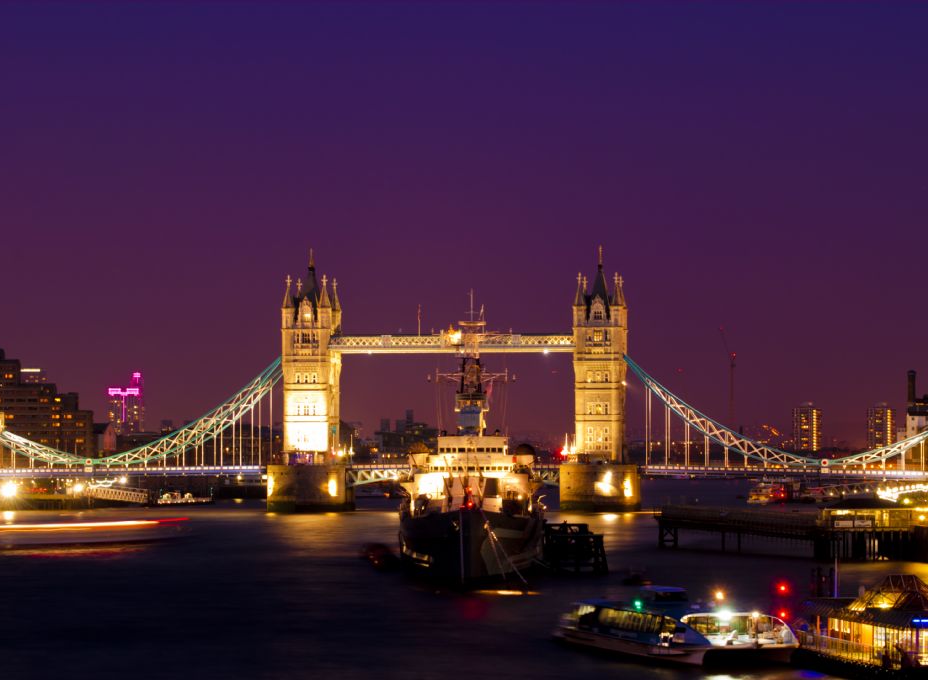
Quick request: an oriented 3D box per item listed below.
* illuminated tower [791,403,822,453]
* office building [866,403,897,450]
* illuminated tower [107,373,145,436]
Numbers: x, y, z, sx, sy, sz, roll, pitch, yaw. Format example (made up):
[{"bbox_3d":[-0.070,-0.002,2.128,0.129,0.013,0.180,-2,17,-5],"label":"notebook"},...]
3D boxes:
[{"bbox_3d":[299.765,84.343,2598.677,24.500,58.800,22.000,0,-2,6],"label":"illuminated tower"},{"bbox_3d":[366.719,84.911,2618.670,24.500,59.200,22.000,0,-2,8],"label":"office building"},{"bbox_3d":[-554.117,127.118,4888.722,56.000,147.000,46.000,0,-2,-6],"label":"illuminated tower"}]

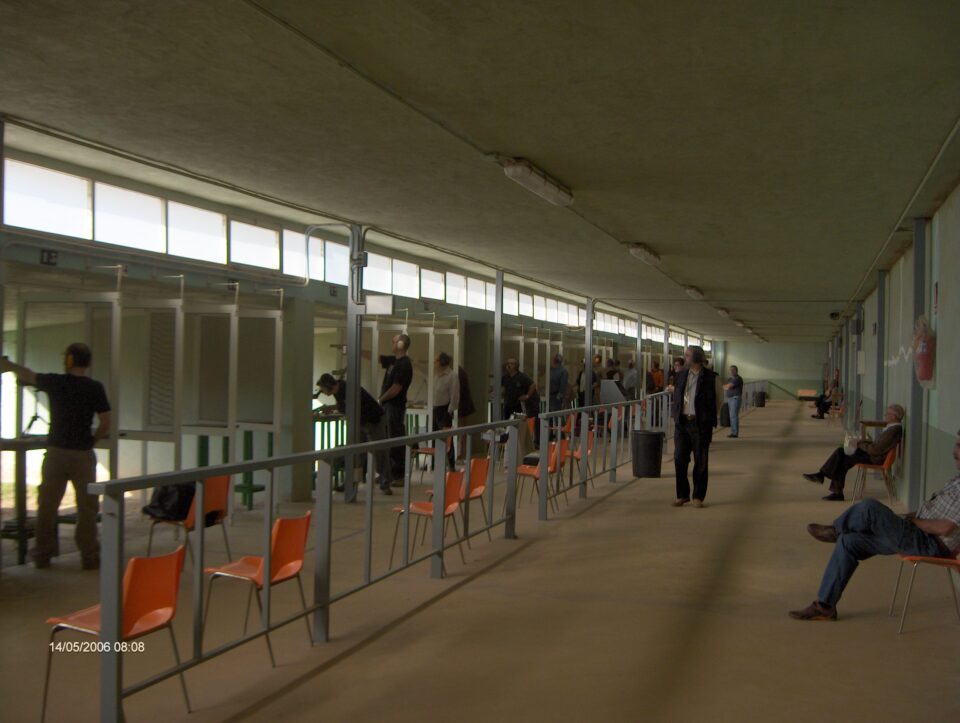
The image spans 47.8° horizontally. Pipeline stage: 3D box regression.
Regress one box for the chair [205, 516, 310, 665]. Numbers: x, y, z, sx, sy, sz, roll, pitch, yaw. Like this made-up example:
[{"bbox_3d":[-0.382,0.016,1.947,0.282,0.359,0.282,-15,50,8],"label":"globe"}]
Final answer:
[{"bbox_3d":[-1.208,1.189,5.853,0.500,0.755,0.460,1,0,17],"label":"chair"}]

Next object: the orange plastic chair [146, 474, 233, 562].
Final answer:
[{"bbox_3d":[-2.051,1.175,7.587,0.500,0.755,0.460,1,0,17],"label":"orange plastic chair"}]

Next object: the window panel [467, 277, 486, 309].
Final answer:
[{"bbox_3d":[-0.048,-1.124,18.130,0.060,0.480,1.000,1,0,17],"label":"window panel"}]

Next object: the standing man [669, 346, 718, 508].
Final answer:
[{"bbox_3d":[2.475,0.746,12.467,0.500,1.810,0.360,1,0,35],"label":"standing man"}]

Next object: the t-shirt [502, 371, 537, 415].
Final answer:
[{"bbox_3d":[0.636,0.512,17.898,0.500,0.710,0.300,1,0,32],"label":"t-shirt"}]

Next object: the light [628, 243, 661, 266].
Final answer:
[{"bbox_3d":[2.147,-1.369,13.989,0.170,0.100,1.570,1,0,17],"label":"light"}]

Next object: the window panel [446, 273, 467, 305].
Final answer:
[{"bbox_3d":[-0.367,-1.139,17.298,0.060,0.470,1.030,1,0,17],"label":"window panel"}]

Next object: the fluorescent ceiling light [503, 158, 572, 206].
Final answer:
[{"bbox_3d":[0.482,-1.426,8.702,0.190,0.120,1.600,1,0,17],"label":"fluorescent ceiling light"}]

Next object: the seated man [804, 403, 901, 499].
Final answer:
[{"bbox_3d":[4.537,1.103,13.139,1.170,1.180,0.550,1,0,17],"label":"seated man"}]

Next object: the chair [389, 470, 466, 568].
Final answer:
[{"bbox_3d":[-0.398,1.202,8.349,0.500,0.770,0.480,1,0,21],"label":"chair"}]

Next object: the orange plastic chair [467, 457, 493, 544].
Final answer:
[{"bbox_3d":[-0.192,1.209,9.478,0.500,0.770,0.480,1,0,20],"label":"orange plastic chair"}]

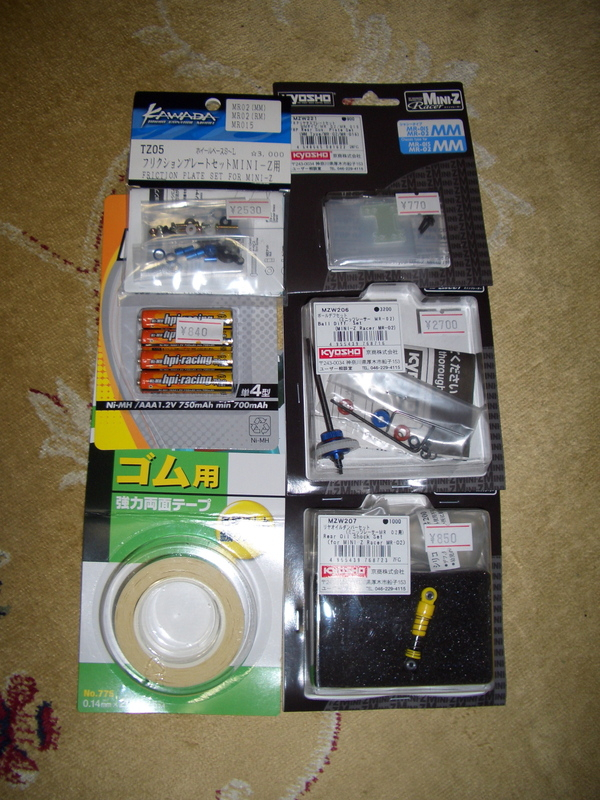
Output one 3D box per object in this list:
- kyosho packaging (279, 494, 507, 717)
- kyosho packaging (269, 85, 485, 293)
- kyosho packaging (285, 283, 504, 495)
[{"bbox_3d":[0.045,0.082,0.369,0.103,0.018,0.117,2,79,-5],"label":"kyosho packaging"},{"bbox_3d":[0.042,-0.113,0.413,0.103,0.010,0.117,-3,79,-6],"label":"kyosho packaging"},{"bbox_3d":[0.046,-0.015,0.385,0.103,0.018,0.117,-1,79,-5],"label":"kyosho packaging"}]

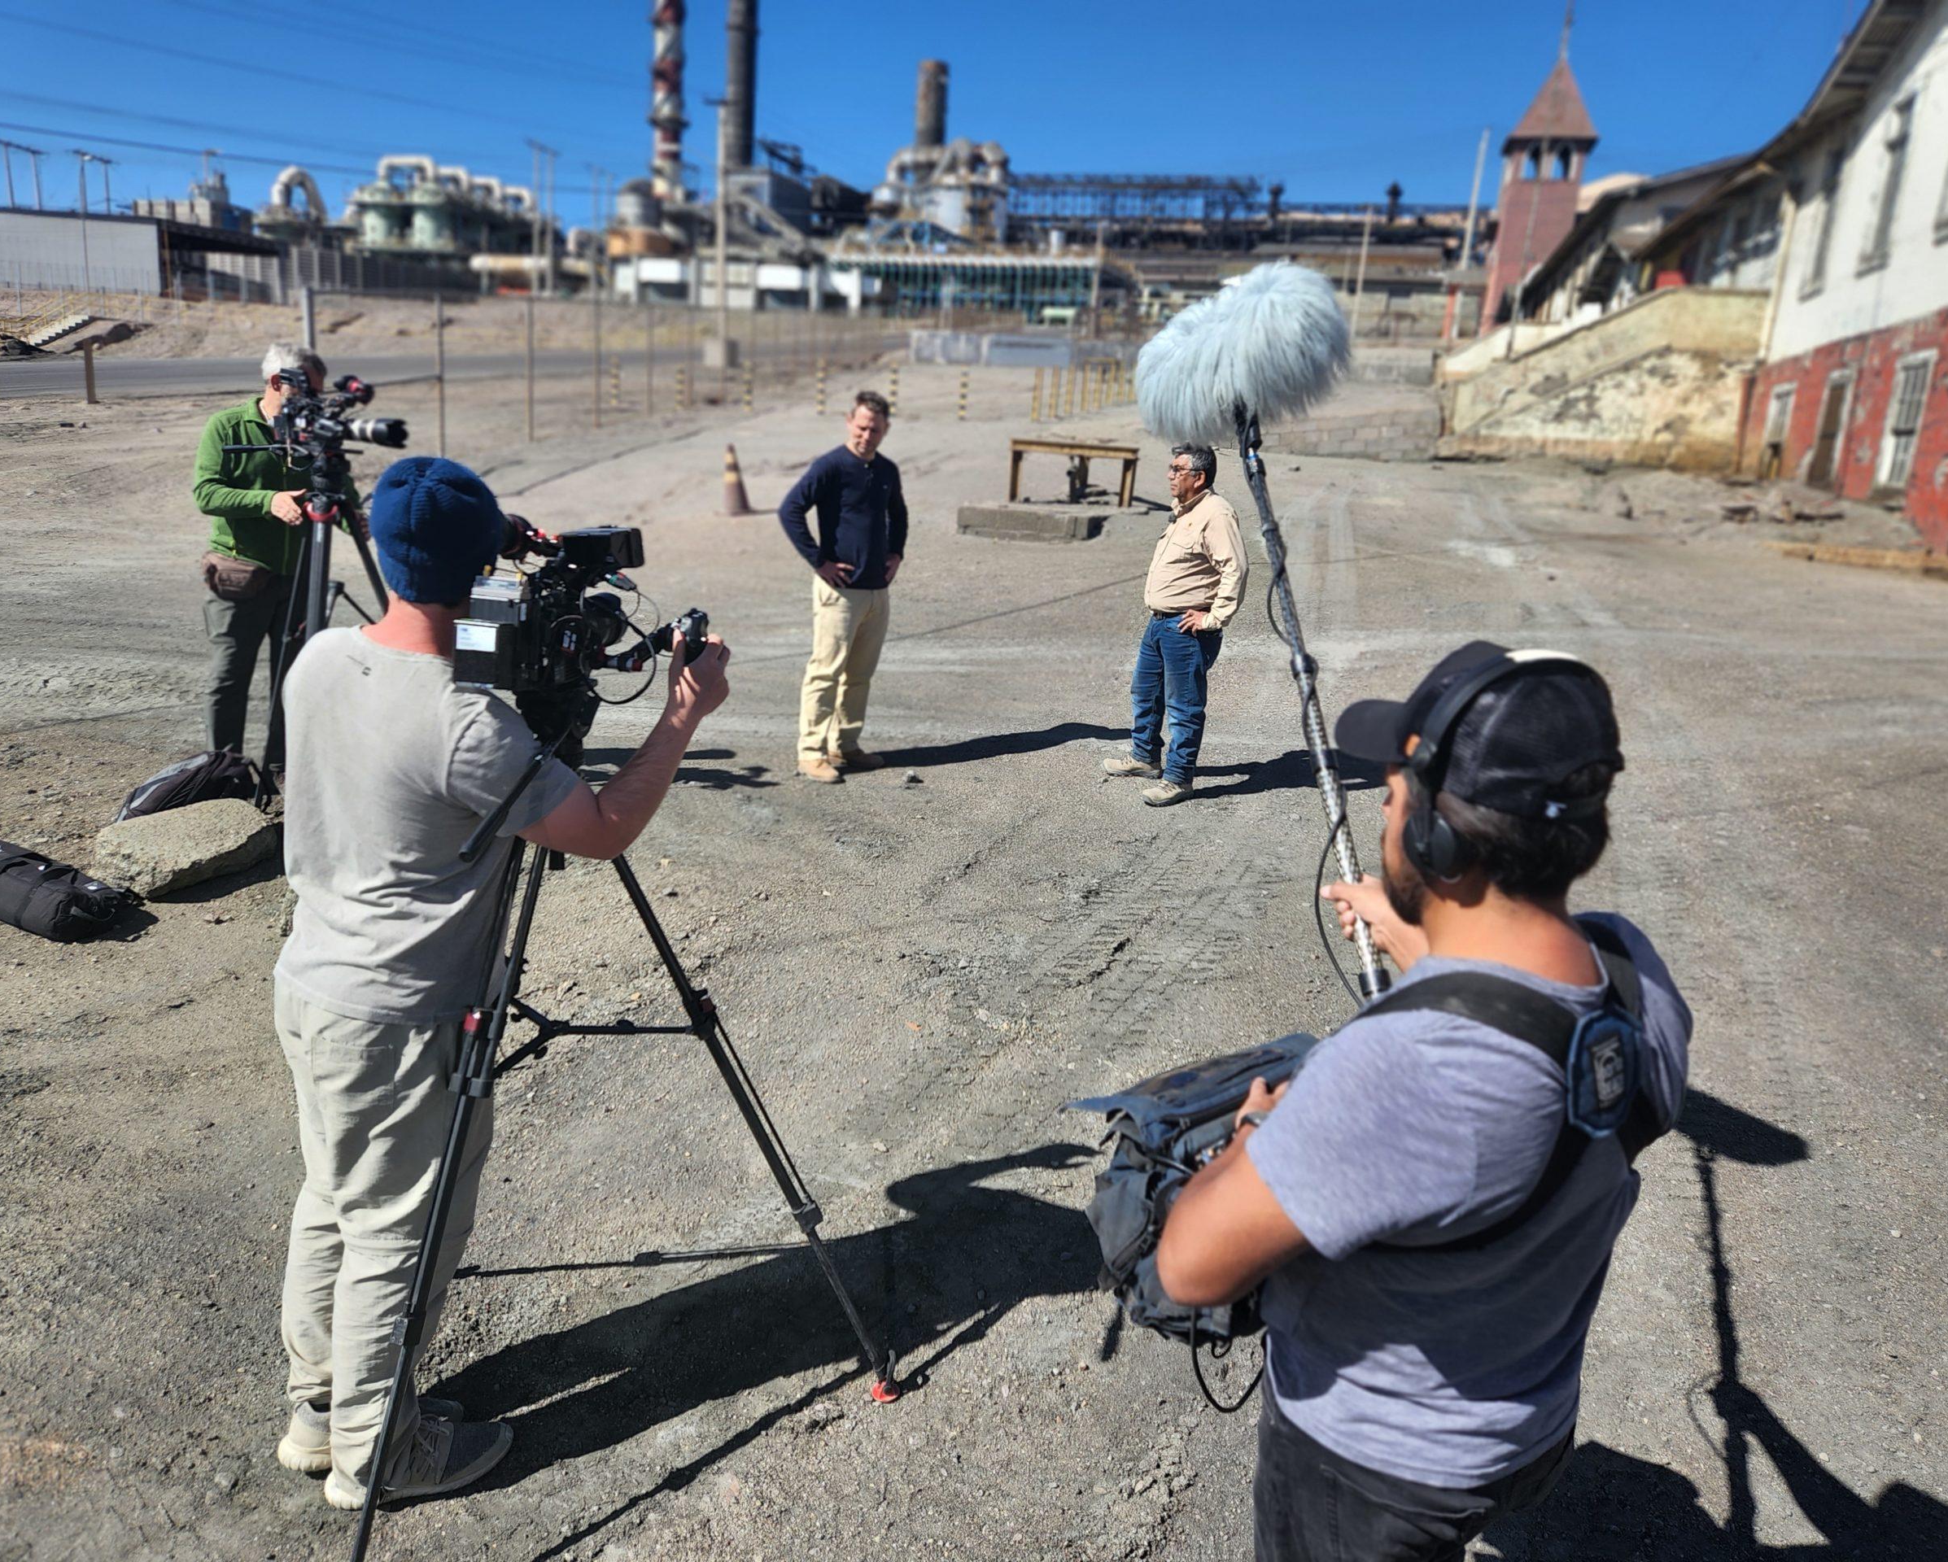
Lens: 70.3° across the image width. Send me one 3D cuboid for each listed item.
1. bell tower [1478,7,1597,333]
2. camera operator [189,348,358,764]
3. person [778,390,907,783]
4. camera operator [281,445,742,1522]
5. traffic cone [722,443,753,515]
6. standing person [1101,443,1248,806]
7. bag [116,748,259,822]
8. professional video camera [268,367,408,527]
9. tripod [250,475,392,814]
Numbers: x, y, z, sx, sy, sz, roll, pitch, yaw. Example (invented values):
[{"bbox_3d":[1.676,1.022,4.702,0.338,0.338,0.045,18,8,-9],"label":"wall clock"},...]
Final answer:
[{"bbox_3d":[23.630,-25.062,58.000,4.000,12.400,4.000,7,14,15],"label":"bell tower"},{"bbox_3d":[-2.948,-0.894,5.933,0.520,1.780,0.600,9,15,21],"label":"camera operator"},{"bbox_3d":[-0.601,-0.916,6.580,0.630,1.790,0.380,-3,15,-27],"label":"person"},{"bbox_3d":[-0.823,0.332,2.430,0.560,1.770,0.720,16,18,41],"label":"camera operator"},{"bbox_3d":[-2.788,-3.546,16.300,0.360,0.790,0.360,6,14,10],"label":"traffic cone"},{"bbox_3d":[1.025,-0.809,6.734,0.500,1.690,0.580,-2,15,-22],"label":"standing person"},{"bbox_3d":[-3.203,-0.058,5.749,0.560,0.280,0.360,-3,15,-24],"label":"bag"},{"bbox_3d":[-2.626,-1.382,5.720,0.600,0.600,0.320,0,14,-15],"label":"professional video camera"},{"bbox_3d":[-2.569,-0.555,5.690,0.850,1.360,0.850,0,14,-15],"label":"tripod"}]

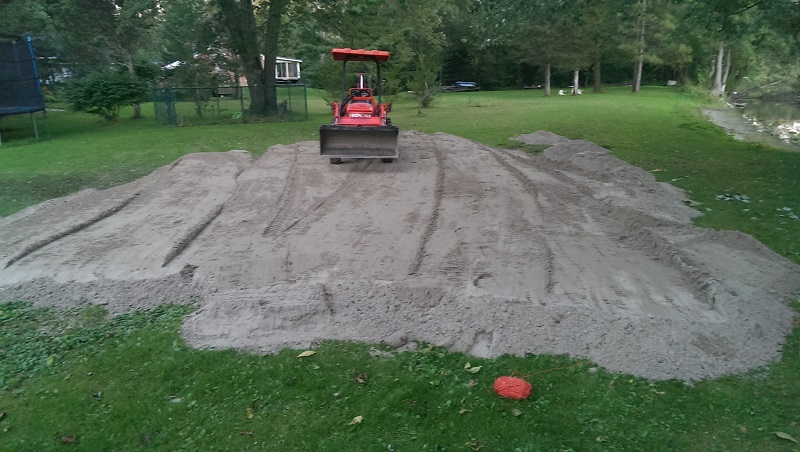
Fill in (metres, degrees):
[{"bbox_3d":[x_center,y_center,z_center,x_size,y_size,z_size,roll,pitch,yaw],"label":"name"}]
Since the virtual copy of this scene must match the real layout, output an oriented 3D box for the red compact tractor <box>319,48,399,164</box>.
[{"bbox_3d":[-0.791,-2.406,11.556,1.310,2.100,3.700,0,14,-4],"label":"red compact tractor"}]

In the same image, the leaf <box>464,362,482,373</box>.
[{"bbox_3d":[0.425,0.819,3.437,0.100,0.030,0.075,-4,14,-12],"label":"leaf"}]

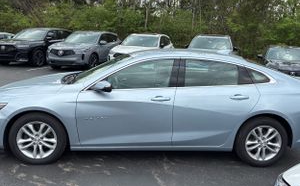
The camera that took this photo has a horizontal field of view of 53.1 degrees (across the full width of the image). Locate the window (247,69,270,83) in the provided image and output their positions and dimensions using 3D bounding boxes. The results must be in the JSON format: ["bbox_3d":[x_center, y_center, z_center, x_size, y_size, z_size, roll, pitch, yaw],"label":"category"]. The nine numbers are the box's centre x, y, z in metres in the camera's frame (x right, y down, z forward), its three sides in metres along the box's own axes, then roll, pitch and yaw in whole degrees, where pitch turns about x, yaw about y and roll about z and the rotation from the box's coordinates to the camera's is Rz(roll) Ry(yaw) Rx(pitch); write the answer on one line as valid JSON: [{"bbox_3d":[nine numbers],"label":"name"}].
[{"bbox_3d":[1.377,-0.213,3.808,0.300,0.190,0.050,0,-16,-10],"label":"window"}]

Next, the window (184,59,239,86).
[{"bbox_3d":[0.783,-0.243,3.776,0.690,0.370,0.060,2,-16,-4],"label":"window"}]

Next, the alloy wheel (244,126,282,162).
[{"bbox_3d":[1.451,0.634,3.921,0.470,0.470,0.180,2,11,-4],"label":"alloy wheel"}]

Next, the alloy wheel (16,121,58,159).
[{"bbox_3d":[-1.369,0.560,3.713,0.470,0.470,0.180,2,11,-4],"label":"alloy wheel"}]

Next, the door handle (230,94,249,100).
[{"bbox_3d":[1.103,0.057,3.690,0.235,0.050,0.050,2,11,-4],"label":"door handle"}]

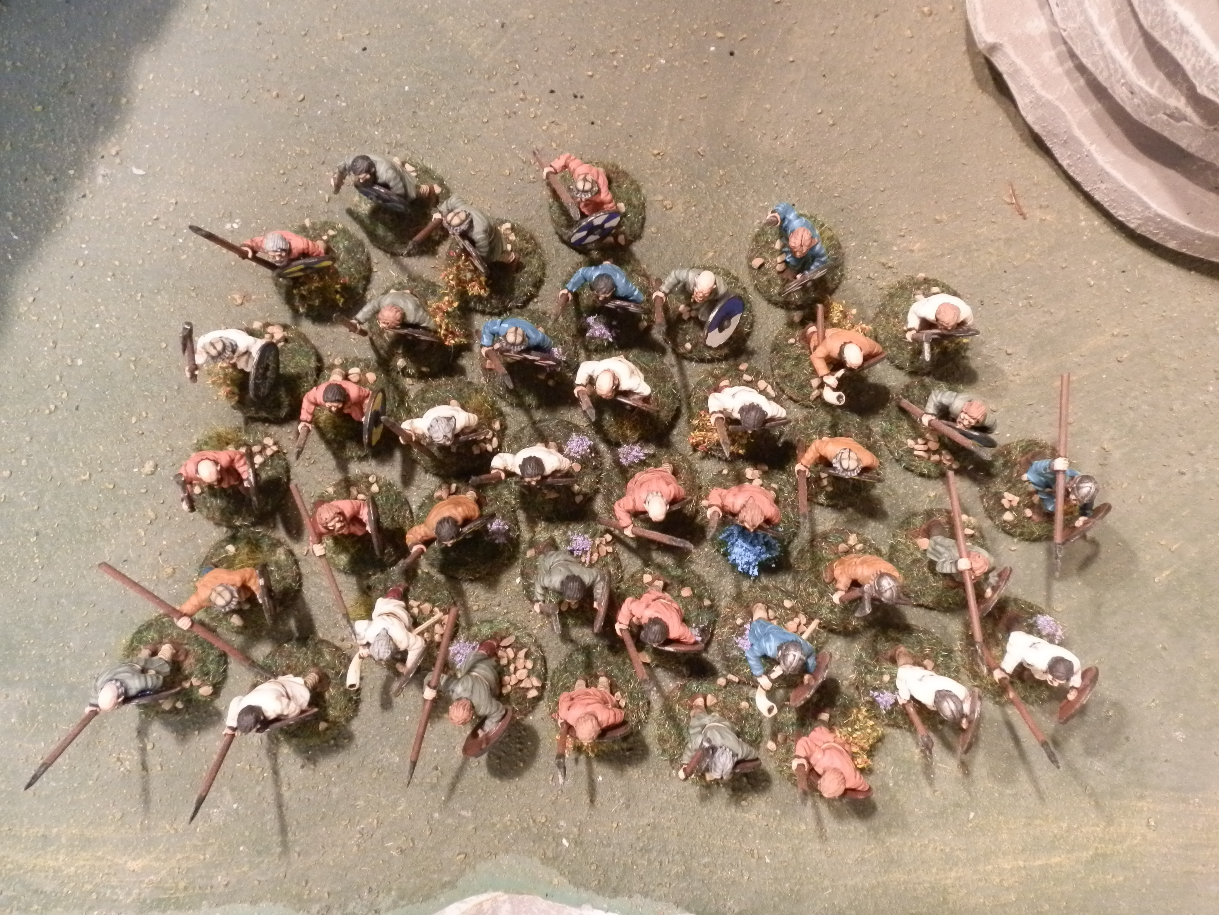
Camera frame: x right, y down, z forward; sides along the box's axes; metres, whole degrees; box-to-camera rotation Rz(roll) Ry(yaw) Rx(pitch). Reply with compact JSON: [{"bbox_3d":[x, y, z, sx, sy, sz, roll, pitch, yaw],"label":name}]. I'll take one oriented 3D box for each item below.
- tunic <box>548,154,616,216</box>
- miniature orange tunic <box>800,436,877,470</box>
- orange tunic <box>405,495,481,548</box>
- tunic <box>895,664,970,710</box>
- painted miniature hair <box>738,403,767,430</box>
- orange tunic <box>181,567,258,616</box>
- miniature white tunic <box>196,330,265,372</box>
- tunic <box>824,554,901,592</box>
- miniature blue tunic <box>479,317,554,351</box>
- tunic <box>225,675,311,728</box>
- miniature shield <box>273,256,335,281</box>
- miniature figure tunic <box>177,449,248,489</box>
[{"bbox_3d":[-0.007,-0.066,0.238,0.015,0.015,0.009,30,90,2],"label":"tunic"},{"bbox_3d":[0.053,0.000,0.234,0.017,0.013,0.009,7,83,1],"label":"miniature orange tunic"},{"bbox_3d":[-0.039,0.015,0.235,0.017,0.015,0.011,-18,84,-2],"label":"orange tunic"},{"bbox_3d":[0.075,0.054,0.231,0.015,0.014,0.011,-28,85,-3],"label":"tunic"},{"bbox_3d":[0.032,-0.009,0.224,0.006,0.006,0.006,2,83,0],"label":"painted miniature hair"},{"bbox_3d":[-0.091,0.031,0.234,0.017,0.015,0.010,-13,84,-1],"label":"orange tunic"},{"bbox_3d":[-0.090,-0.025,0.237,0.015,0.013,0.010,-9,83,-1],"label":"miniature white tunic"},{"bbox_3d":[0.058,0.027,0.230,0.017,0.013,0.010,7,83,1],"label":"tunic"},{"bbox_3d":[-0.023,-0.029,0.240,0.016,0.015,0.009,6,84,1],"label":"miniature blue tunic"},{"bbox_3d":[-0.082,0.058,0.237,0.017,0.015,0.009,14,89,1],"label":"tunic"},{"bbox_3d":[-0.075,-0.047,0.244,0.015,0.015,0.003,-19,92,-2],"label":"miniature shield"},{"bbox_3d":[-0.093,0.003,0.236,0.016,0.015,0.009,-5,84,-1],"label":"miniature figure tunic"}]

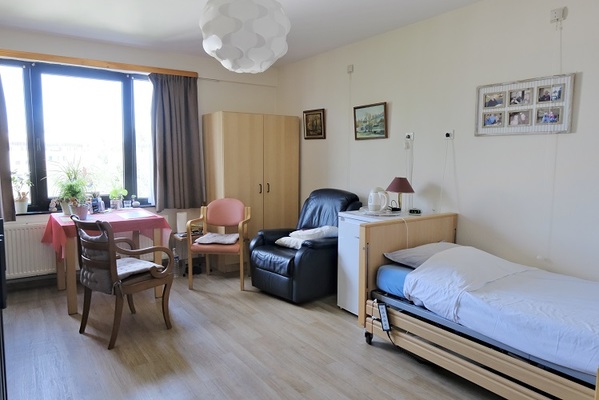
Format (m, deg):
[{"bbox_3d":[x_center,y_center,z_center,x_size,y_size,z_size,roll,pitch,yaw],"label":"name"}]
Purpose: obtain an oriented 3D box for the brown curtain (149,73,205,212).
[{"bbox_3d":[-1.391,-0.650,4.580,0.560,1.540,0.130,-4,8,-35],"label":"brown curtain"}]

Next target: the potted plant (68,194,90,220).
[{"bbox_3d":[-1.980,0.068,3.596,0.170,0.220,0.170,-4,7,-36],"label":"potted plant"}]

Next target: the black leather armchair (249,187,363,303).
[{"bbox_3d":[0.092,0.398,4.092,0.890,0.990,0.790,-5,8,-40],"label":"black leather armchair"}]

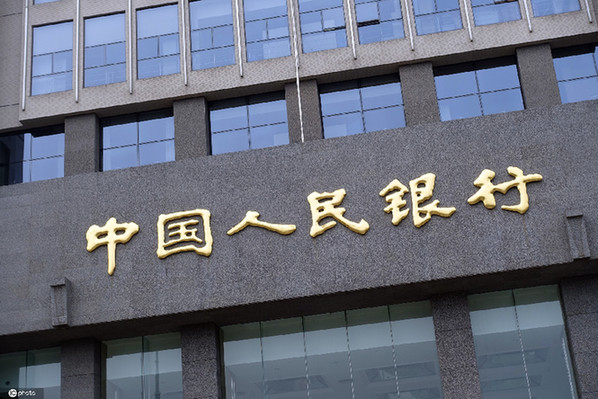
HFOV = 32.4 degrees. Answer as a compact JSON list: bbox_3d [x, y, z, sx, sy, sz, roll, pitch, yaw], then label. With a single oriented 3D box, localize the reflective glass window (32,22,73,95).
[{"bbox_3d":[-8.033,-4.624,33.573,1.435,2.636,0.150,-8,-23,7],"label":"reflective glass window"}]

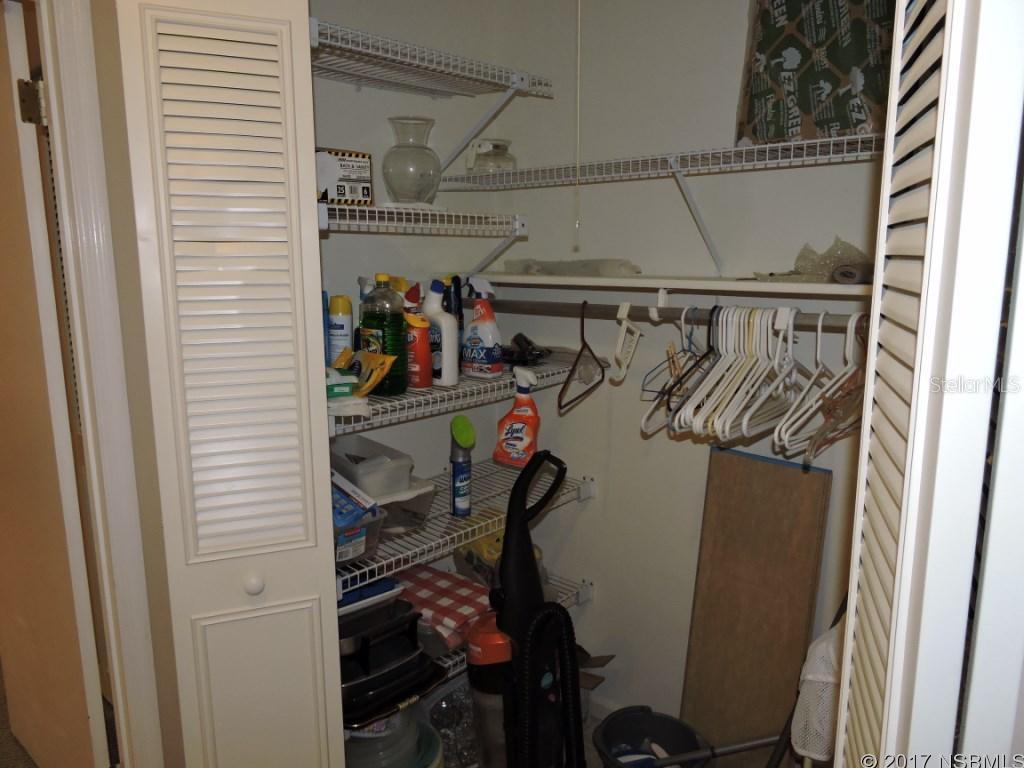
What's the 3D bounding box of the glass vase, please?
[{"bbox_3d":[-0.247,-0.541,1.723,0.142,0.200,0.142,0,10,0],"label":"glass vase"}]

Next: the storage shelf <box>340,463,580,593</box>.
[{"bbox_3d":[-0.227,0.373,2.084,0.418,0.042,0.930,10,14,43],"label":"storage shelf"}]

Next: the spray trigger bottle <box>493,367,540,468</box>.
[{"bbox_3d":[0.017,0.091,1.960,0.118,0.275,0.066,13,15,22],"label":"spray trigger bottle"}]

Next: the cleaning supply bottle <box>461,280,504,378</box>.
[{"bbox_3d":[-0.079,-0.163,2.009,0.115,0.277,0.070,10,14,43],"label":"cleaning supply bottle"}]

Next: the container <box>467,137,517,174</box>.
[{"bbox_3d":[-0.063,-0.682,2.161,0.170,0.128,0.132,-6,12,-27],"label":"container"}]

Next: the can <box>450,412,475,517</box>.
[{"bbox_3d":[-0.138,0.229,1.982,0.066,0.275,0.057,9,14,42],"label":"can"}]

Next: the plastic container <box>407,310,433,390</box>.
[{"bbox_3d":[-0.248,-0.092,1.863,0.075,0.198,0.060,5,12,28],"label":"plastic container"}]

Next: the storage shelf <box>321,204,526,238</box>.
[{"bbox_3d":[-0.333,-0.409,1.816,0.400,0.045,0.660,9,14,42],"label":"storage shelf"}]

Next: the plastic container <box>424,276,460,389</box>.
[{"bbox_3d":[-0.186,-0.138,1.897,0.090,0.275,0.062,8,14,40],"label":"plastic container"}]

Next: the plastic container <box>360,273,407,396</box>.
[{"bbox_3d":[-0.322,-0.132,1.793,0.105,0.298,0.088,10,14,43],"label":"plastic container"}]

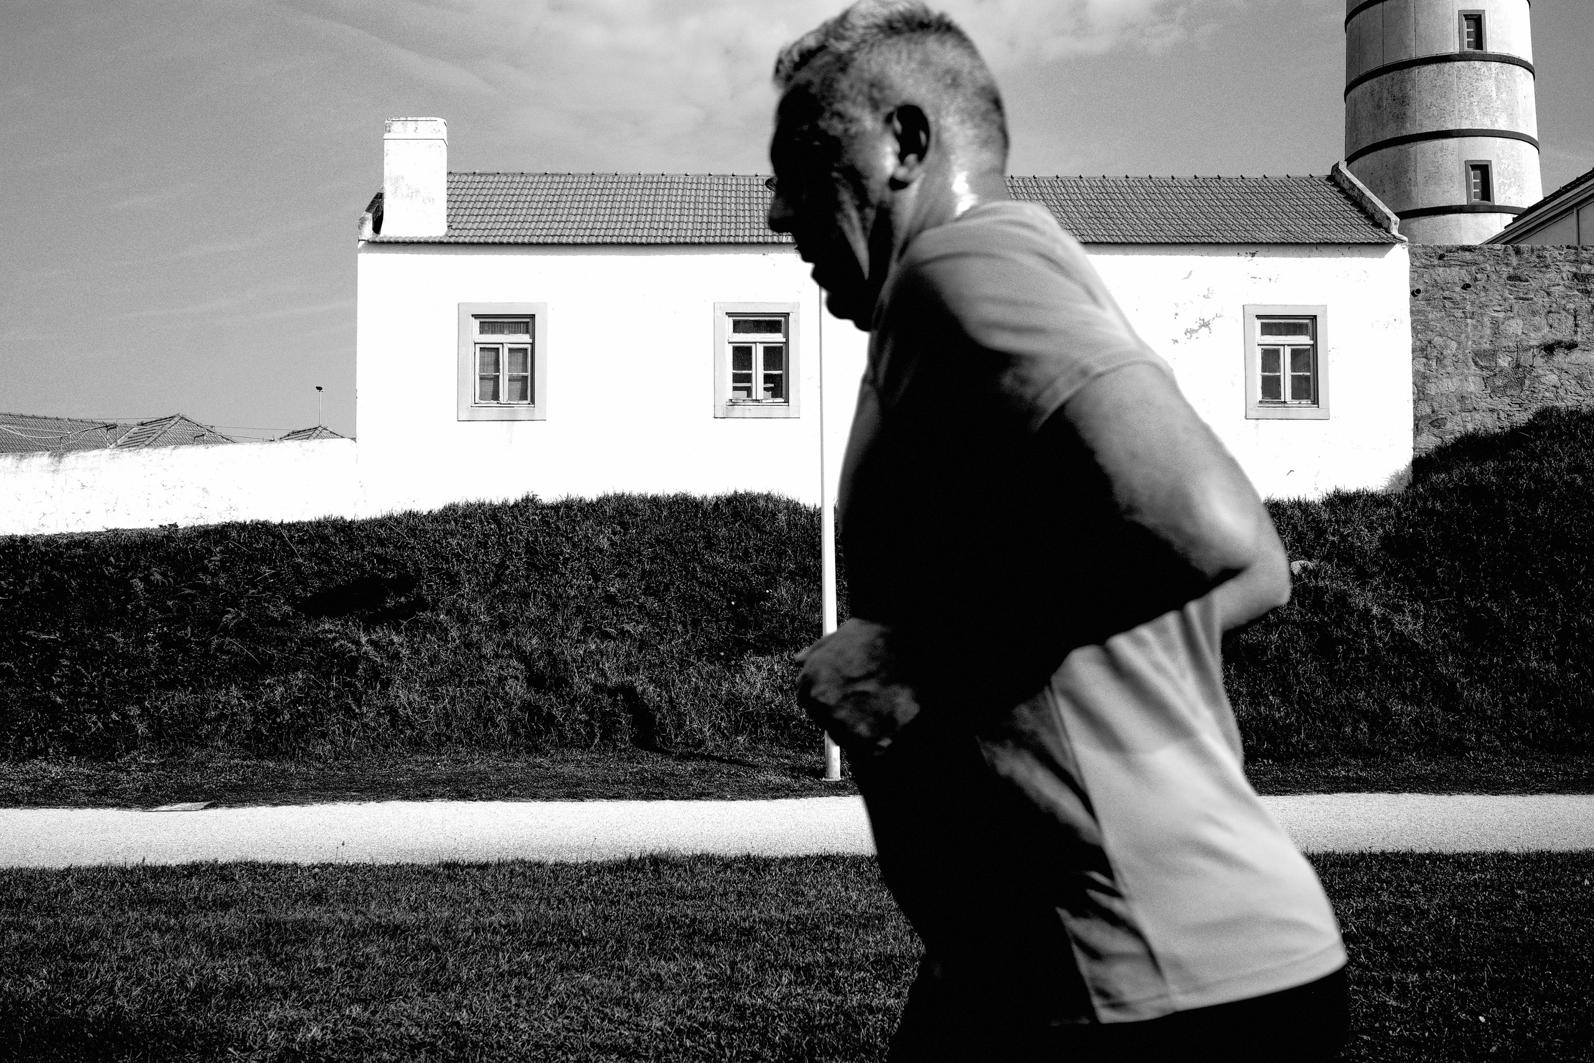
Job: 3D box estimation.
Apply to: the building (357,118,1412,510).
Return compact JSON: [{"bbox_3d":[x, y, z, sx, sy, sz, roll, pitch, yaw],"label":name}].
[{"bbox_3d":[1.309,-3.279,30.063,16.190,6.330,5.800,0,-3,-3],"label":"building"}]

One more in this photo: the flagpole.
[{"bbox_3d":[0.251,-0.687,14.773,0.116,5.500,0.116,0,-3,0],"label":"flagpole"}]

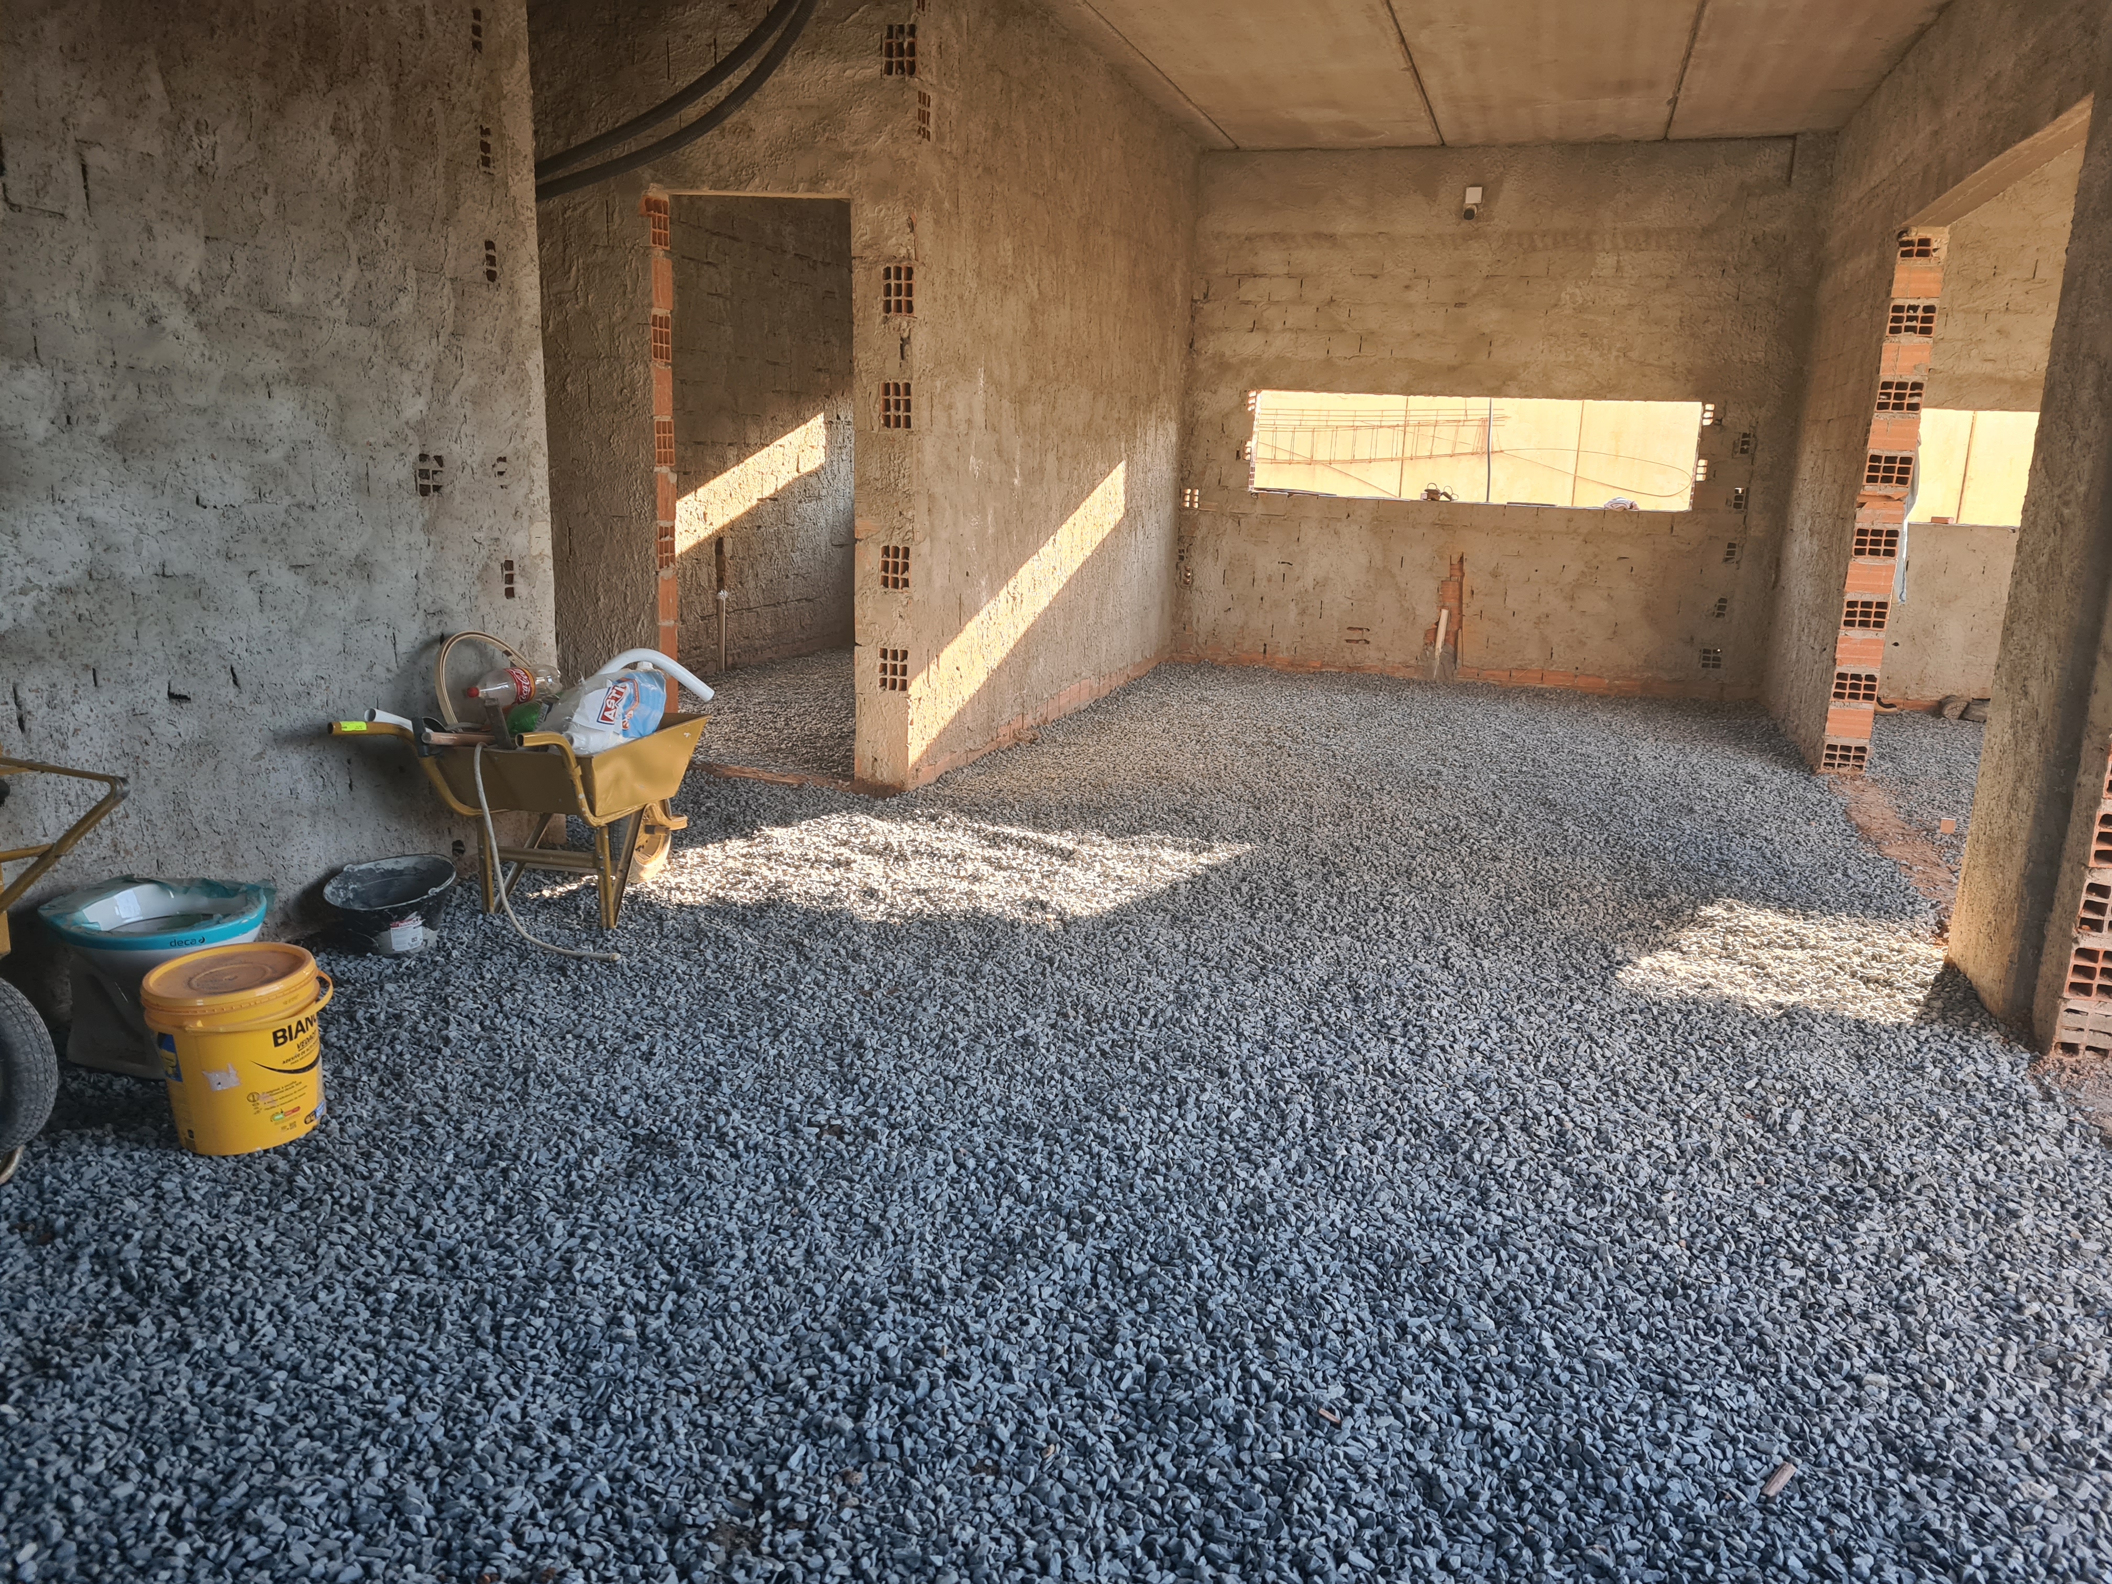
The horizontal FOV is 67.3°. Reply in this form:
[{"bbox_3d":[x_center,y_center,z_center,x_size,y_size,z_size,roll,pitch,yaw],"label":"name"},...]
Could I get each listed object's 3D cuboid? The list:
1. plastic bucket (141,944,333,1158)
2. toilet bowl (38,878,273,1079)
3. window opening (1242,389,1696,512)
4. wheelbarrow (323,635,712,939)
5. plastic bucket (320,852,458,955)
[{"bbox_3d":[-1.627,0.512,3.181,0.335,0.340,0.315,2,12,0],"label":"plastic bucket"},{"bbox_3d":[-1.947,0.433,3.455,0.460,0.375,0.370,5,13,12],"label":"toilet bowl"},{"bbox_3d":[2.566,-2.137,9.895,2.662,0.620,0.200,6,13,17],"label":"window opening"},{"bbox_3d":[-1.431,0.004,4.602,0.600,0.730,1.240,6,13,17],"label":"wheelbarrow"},{"bbox_3d":[-1.779,0.323,4.289,0.335,0.220,0.335,0,18,0],"label":"plastic bucket"}]

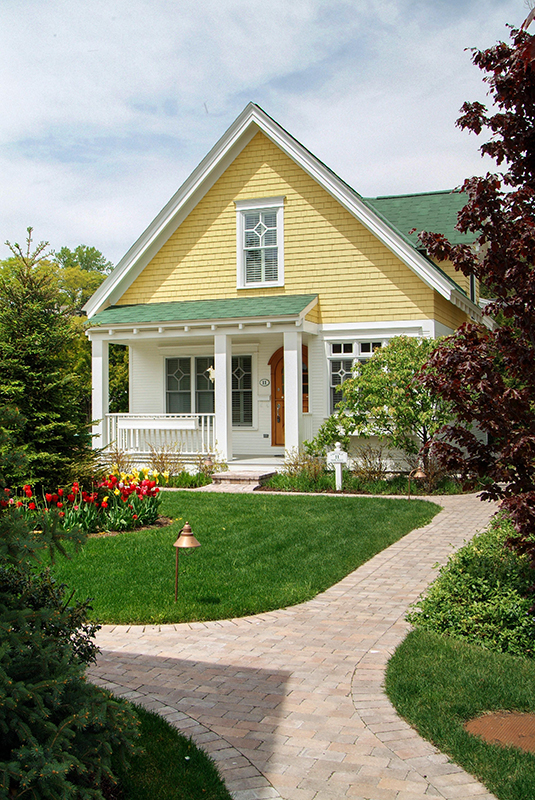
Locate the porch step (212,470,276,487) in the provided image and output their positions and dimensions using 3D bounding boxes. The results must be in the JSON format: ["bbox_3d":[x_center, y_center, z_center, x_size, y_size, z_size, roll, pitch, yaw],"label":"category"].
[{"bbox_3d":[-0.452,1.495,15.330,1.000,0.170,1.000,-1,0,21],"label":"porch step"}]

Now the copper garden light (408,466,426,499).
[{"bbox_3d":[2.364,1.322,12.600,0.280,0.540,0.200,0,0,10],"label":"copper garden light"}]

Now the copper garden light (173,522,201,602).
[{"bbox_3d":[-0.614,1.248,6.150,0.210,0.610,0.250,0,0,-27],"label":"copper garden light"}]

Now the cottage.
[{"bbox_3d":[1.120,-2.350,20.600,8.500,7.850,10.000,-1,0,21],"label":"cottage"}]

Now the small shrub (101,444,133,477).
[{"bbox_3d":[-3.093,1.249,16.400,0.660,0.680,0.640,0,0,0],"label":"small shrub"}]

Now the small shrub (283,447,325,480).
[{"bbox_3d":[0.702,1.224,15.200,0.840,0.640,0.750,-1,0,21],"label":"small shrub"}]

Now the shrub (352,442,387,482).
[{"bbox_3d":[1.968,1.194,15.300,0.700,0.780,0.680,-1,0,21],"label":"shrub"}]

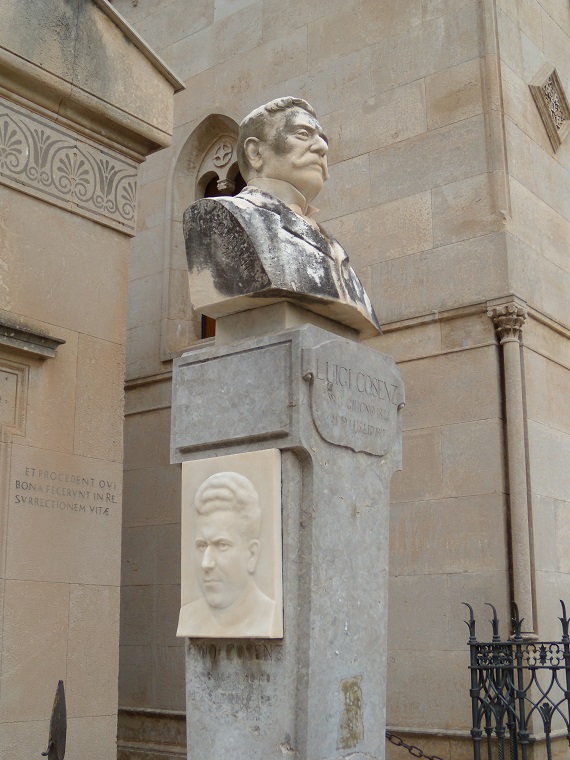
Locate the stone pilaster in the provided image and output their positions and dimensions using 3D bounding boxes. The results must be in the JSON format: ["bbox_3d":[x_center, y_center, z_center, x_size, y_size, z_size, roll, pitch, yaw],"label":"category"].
[{"bbox_3d":[1.325,0.473,5.282,0.175,1.980,0.175,-11,-18,37],"label":"stone pilaster"}]

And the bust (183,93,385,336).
[{"bbox_3d":[0.030,-0.417,2.177,0.355,0.610,0.465,-11,-18,37],"label":"bust"}]

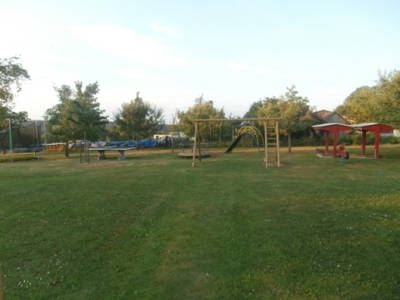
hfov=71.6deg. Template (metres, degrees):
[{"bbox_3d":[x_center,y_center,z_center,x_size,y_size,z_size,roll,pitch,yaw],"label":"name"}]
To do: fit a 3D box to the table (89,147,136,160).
[{"bbox_3d":[-5.920,0.330,18.800,2.740,0.780,1.525,0,3,8],"label":"table"}]

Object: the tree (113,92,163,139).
[{"bbox_3d":[-6.875,-3.214,31.000,5.701,6.428,5.416,-1,3,0],"label":"tree"}]

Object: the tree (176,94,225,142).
[{"bbox_3d":[0.054,-2.921,30.000,5.085,6.058,4.831,-1,3,0],"label":"tree"}]

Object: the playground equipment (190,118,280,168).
[{"bbox_3d":[1.970,-0.385,14.700,4.700,2.500,1.900,0,3,7],"label":"playground equipment"}]

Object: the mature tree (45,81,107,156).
[{"bbox_3d":[-10.237,-2.557,22.800,5.016,6.232,4.765,-1,3,0],"label":"mature tree"}]

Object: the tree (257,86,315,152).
[{"bbox_3d":[8.387,-2.967,27.200,5.591,6.425,5.312,-1,3,0],"label":"tree"}]

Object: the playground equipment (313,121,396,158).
[{"bbox_3d":[11.400,-0.770,21.000,5.200,2.550,2.400,0,3,2],"label":"playground equipment"}]

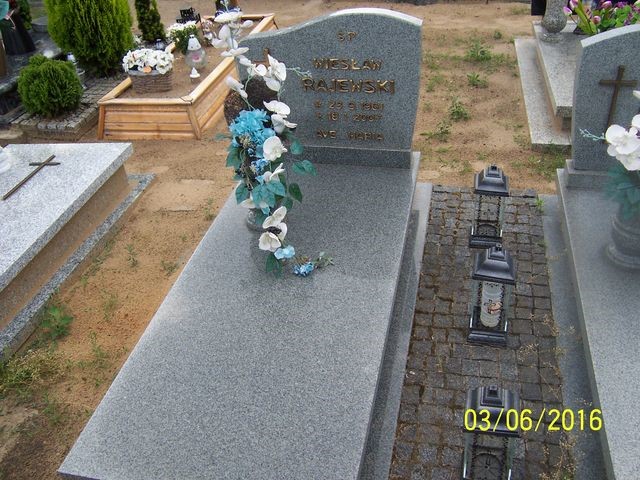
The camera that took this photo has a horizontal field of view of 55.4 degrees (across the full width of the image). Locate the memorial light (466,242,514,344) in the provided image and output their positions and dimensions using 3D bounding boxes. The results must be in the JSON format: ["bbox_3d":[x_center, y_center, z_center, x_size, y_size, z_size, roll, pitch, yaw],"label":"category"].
[{"bbox_3d":[0.625,0.186,2.223,0.143,0.385,0.143,5,36,12],"label":"memorial light"}]

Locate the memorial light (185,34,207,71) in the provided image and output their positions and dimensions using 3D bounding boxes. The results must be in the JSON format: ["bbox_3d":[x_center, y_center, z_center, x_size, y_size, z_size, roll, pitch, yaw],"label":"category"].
[{"bbox_3d":[-0.875,-1.329,4.270,0.150,0.235,0.150,5,36,12],"label":"memorial light"}]

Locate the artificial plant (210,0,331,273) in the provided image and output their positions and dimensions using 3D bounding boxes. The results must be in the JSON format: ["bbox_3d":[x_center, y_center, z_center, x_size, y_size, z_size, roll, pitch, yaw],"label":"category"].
[{"bbox_3d":[-0.168,-0.375,2.274,0.430,0.900,0.380,5,36,12],"label":"artificial plant"}]

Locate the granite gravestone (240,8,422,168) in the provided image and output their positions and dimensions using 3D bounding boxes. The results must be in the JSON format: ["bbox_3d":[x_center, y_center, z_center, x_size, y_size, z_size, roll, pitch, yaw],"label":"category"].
[{"bbox_3d":[0.061,-0.702,2.861,0.830,0.720,0.135,5,36,12],"label":"granite gravestone"}]

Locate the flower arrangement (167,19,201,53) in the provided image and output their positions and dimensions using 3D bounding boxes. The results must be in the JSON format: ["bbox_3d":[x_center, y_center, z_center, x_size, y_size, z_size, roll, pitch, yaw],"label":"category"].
[{"bbox_3d":[-1.029,-1.542,4.600,0.240,0.220,0.230,5,36,12],"label":"flower arrangement"}]

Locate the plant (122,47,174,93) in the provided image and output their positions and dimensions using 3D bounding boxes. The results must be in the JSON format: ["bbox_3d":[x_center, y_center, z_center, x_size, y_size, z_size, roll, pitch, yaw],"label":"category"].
[{"bbox_3d":[-1.107,-1.139,4.002,0.330,0.260,0.220,5,36,12],"label":"plant"}]

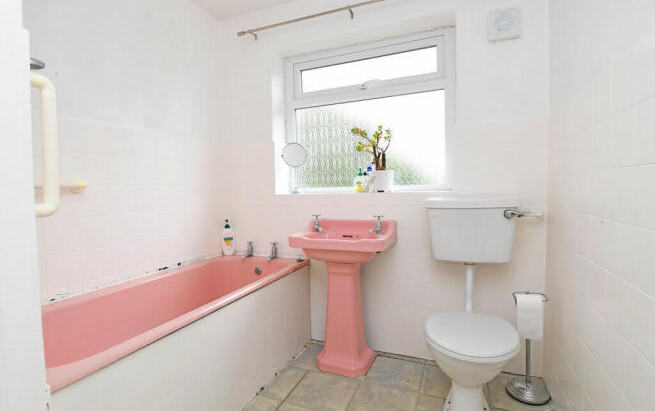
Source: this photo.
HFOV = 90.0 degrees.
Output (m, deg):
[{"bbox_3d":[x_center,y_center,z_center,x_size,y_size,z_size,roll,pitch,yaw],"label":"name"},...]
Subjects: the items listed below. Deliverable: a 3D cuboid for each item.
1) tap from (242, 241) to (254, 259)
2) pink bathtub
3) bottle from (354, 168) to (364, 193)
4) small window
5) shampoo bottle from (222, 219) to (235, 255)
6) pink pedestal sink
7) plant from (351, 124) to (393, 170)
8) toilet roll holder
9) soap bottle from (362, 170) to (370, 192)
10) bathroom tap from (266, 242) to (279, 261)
[{"bbox_3d":[-0.543,0.307,2.230,0.060,0.105,0.115,0,3,22],"label":"tap"},{"bbox_3d":[-0.778,0.651,1.534,0.755,0.510,1.680,0,3,22],"label":"pink bathtub"},{"bbox_3d":[0.201,-0.164,2.078,0.066,0.155,0.048,-1,3,11],"label":"bottle"},{"bbox_3d":[0.243,-0.578,2.199,1.130,0.970,0.090,0,3,22],"label":"small window"},{"bbox_3d":[-0.708,0.229,2.335,0.098,0.257,0.060,-2,3,-22],"label":"shampoo bottle"},{"bbox_3d":[0.091,0.501,1.861,0.560,0.815,0.410,0,3,22],"label":"pink pedestal sink"},{"bbox_3d":[0.280,-0.356,2.046,0.255,0.280,0.200,0,3,22],"label":"plant"},{"bbox_3d":[0.955,0.658,1.559,0.183,0.495,0.180,0,3,22],"label":"toilet roll holder"},{"bbox_3d":[0.246,-0.157,2.082,0.056,0.140,0.046,-1,3,11],"label":"soap bottle"},{"bbox_3d":[-0.366,0.308,2.154,0.060,0.105,0.115,0,3,22],"label":"bathroom tap"}]

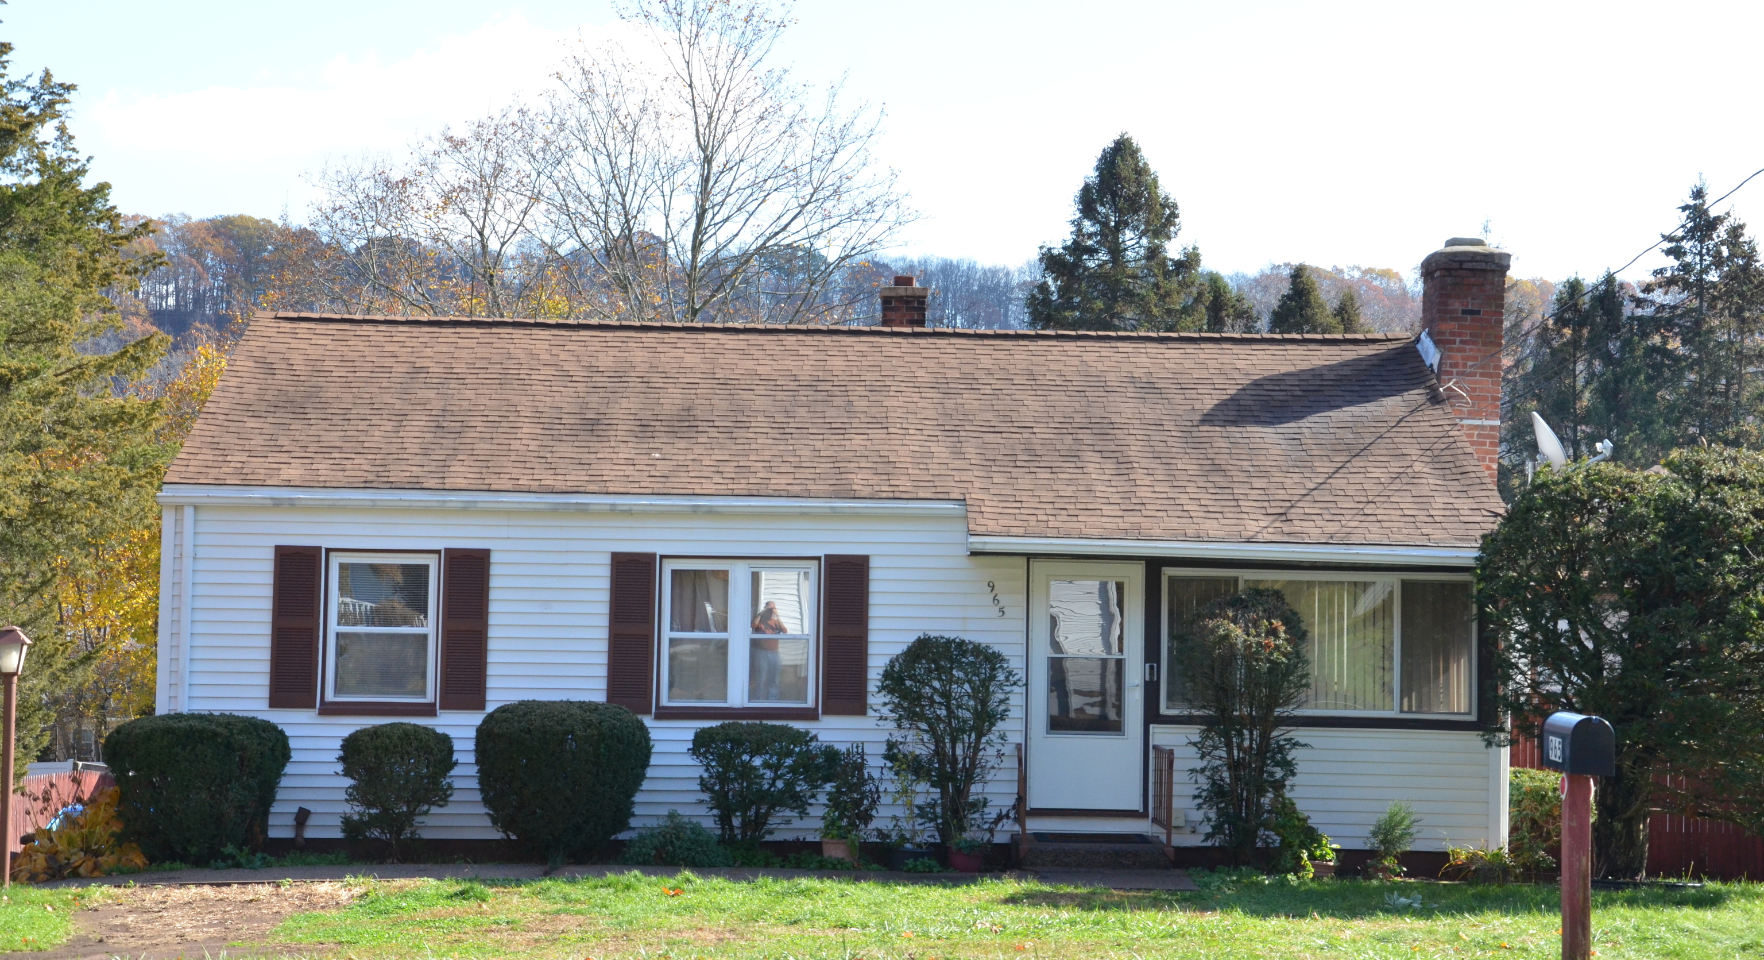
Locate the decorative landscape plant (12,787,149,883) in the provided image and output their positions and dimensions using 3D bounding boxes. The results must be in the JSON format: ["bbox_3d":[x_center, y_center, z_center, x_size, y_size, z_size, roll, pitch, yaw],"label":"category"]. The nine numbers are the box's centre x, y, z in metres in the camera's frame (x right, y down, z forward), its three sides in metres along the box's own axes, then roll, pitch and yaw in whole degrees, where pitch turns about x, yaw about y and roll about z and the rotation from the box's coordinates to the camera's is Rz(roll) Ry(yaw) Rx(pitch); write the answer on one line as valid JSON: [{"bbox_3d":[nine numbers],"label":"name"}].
[{"bbox_3d":[-5.898,2.604,22.600,1.000,0.690,0.900,1,-3,-2],"label":"decorative landscape plant"}]

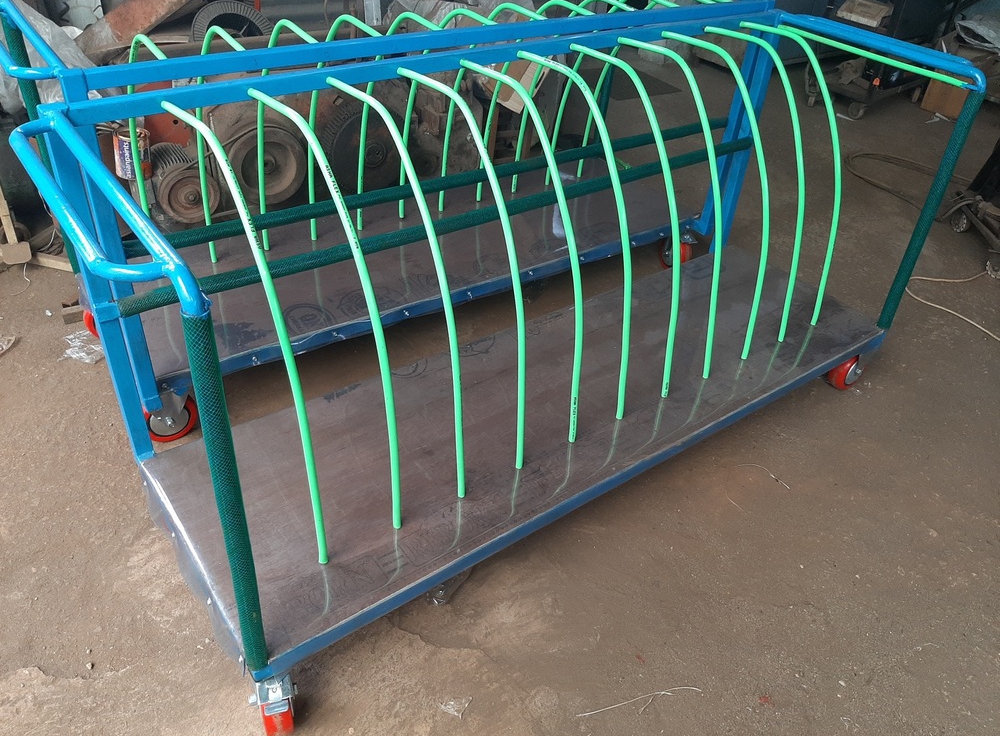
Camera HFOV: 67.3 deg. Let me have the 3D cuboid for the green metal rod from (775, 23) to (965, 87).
[{"bbox_3d":[0.947,-0.815,1.949,0.017,0.017,0.542,-21,45,-31],"label":"green metal rod"}]

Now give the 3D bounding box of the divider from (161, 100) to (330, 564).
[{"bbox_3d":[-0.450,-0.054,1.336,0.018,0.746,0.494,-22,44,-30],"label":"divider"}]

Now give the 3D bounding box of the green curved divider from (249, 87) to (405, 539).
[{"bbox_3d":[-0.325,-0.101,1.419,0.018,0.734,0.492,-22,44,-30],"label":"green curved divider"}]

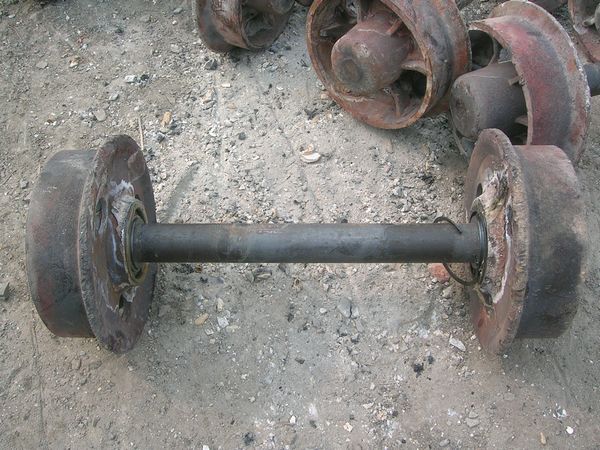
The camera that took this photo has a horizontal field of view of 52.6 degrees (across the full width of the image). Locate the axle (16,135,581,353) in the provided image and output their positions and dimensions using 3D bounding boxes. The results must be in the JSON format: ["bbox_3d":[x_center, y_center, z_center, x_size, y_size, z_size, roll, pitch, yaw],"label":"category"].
[{"bbox_3d":[0.007,0.029,0.987,0.805,0.354,0.354,0,60,3],"label":"axle"}]

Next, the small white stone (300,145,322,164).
[{"bbox_3d":[0.024,-0.148,1.278,0.041,0.017,0.034,0,60,3],"label":"small white stone"}]

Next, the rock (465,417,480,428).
[{"bbox_3d":[0.283,0.324,0.994,0.024,0.011,0.016,0,60,3],"label":"rock"}]

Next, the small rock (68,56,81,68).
[{"bbox_3d":[-0.537,-0.386,1.445,0.020,0.013,0.018,0,60,3],"label":"small rock"}]

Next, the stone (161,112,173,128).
[{"bbox_3d":[-0.295,-0.231,1.343,0.014,0.013,0.027,16,62,12],"label":"stone"}]

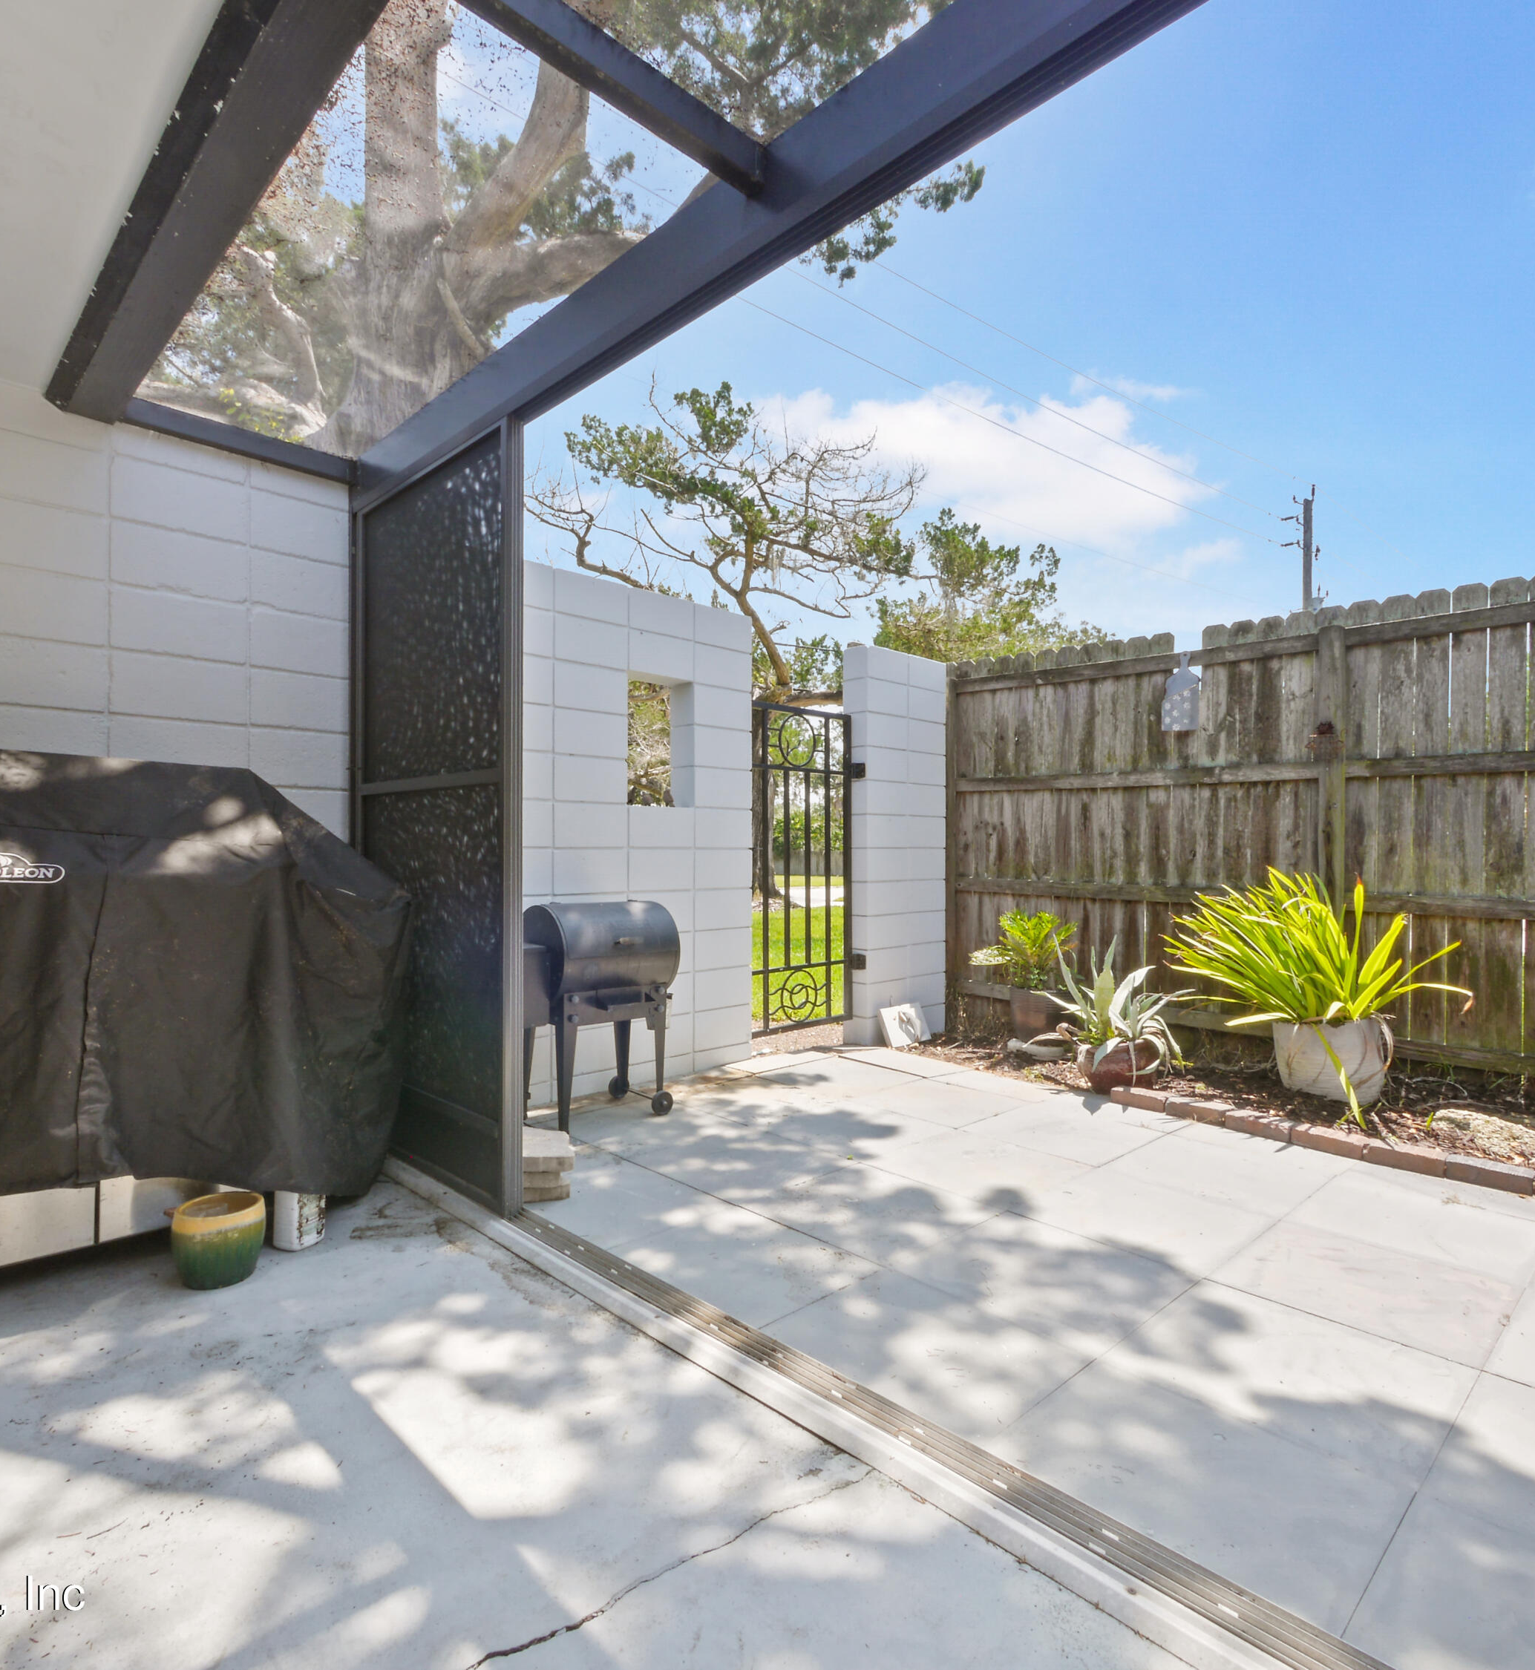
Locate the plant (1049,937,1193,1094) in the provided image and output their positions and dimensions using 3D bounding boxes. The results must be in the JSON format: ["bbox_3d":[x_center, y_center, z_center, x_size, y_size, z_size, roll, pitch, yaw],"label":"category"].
[{"bbox_3d":[1.659,0.822,4.231,0.586,0.697,0.606,1,-1,-45],"label":"plant"}]

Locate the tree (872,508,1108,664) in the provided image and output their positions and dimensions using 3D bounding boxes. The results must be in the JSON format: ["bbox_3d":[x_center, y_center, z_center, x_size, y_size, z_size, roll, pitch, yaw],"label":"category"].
[{"bbox_3d":[5.258,-3.123,22.266,5.757,9.292,5.454,0,-1,0],"label":"tree"}]

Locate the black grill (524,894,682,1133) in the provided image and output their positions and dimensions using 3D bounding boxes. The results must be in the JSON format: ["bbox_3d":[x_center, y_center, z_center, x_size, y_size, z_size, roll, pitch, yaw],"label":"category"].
[{"bbox_3d":[-0.823,0.707,3.591,0.475,0.909,0.909,-1,-1,45],"label":"black grill"}]

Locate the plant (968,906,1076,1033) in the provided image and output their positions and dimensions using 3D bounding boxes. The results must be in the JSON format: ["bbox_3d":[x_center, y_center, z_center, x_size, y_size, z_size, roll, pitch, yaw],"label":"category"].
[{"bbox_3d":[1.472,0.809,5.120,0.545,0.788,0.586,1,-1,-45],"label":"plant"}]

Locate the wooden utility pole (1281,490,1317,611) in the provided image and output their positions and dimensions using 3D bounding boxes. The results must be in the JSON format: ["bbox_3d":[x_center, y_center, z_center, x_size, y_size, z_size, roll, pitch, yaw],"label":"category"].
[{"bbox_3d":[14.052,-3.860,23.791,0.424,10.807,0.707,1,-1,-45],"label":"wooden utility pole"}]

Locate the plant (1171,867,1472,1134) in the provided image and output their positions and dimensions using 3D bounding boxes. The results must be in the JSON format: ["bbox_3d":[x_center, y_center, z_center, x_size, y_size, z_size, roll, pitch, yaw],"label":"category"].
[{"bbox_3d":[2.439,0.657,4.031,1.010,1.020,1.162,1,-1,-45],"label":"plant"}]

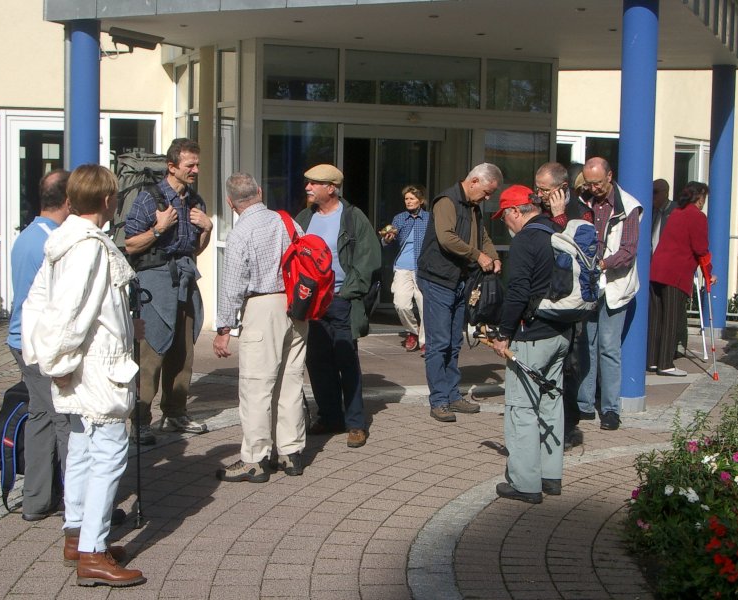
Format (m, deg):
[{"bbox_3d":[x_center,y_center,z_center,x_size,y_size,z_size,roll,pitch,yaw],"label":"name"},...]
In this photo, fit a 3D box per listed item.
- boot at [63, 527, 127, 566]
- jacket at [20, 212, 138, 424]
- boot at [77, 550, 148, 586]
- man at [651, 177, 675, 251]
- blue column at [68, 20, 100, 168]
[{"bbox_3d":[-1.144,1.035,4.736,0.285,0.155,0.105,0,5,-13],"label":"boot"},{"bbox_3d":[-1.159,0.070,4.551,0.460,0.820,0.550,0,5,-10],"label":"jacket"},{"bbox_3d":[-1.033,1.059,4.523,0.285,0.155,0.110,0,5,-10],"label":"boot"},{"bbox_3d":[2.939,-0.326,11.301,0.520,1.754,0.380,6,7,40],"label":"man"},{"bbox_3d":[-2.497,-0.917,9.991,0.265,3.043,0.265,1,5,0],"label":"blue column"}]

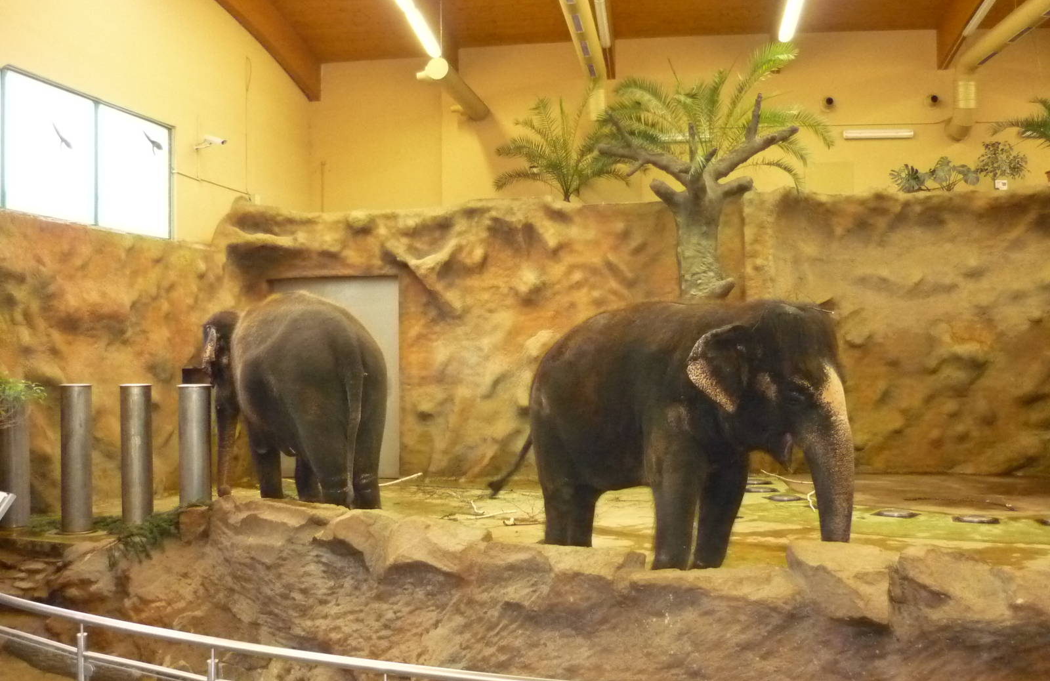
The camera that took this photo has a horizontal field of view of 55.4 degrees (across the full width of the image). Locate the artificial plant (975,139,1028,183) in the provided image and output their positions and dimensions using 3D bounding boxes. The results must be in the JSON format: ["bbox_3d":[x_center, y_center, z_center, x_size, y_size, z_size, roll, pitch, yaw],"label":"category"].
[{"bbox_3d":[7.987,-2.974,16.760,0.840,0.720,0.720,0,-1,5],"label":"artificial plant"}]

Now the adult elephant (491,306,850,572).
[{"bbox_3d":[1.132,0.809,9.027,3.100,2.440,1.300,-1,-1,34],"label":"adult elephant"}]

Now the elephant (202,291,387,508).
[{"bbox_3d":[-2.600,0.680,11.550,2.800,2.480,1.400,0,1,41],"label":"elephant"}]

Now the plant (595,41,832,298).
[{"bbox_3d":[2.935,-1.235,15.426,3.300,6.611,2.500,0,-1,5],"label":"plant"}]

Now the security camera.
[{"bbox_3d":[-4.878,-3.080,15.563,0.480,0.220,0.130,15,4,20],"label":"security camera"}]

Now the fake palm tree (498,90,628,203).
[{"bbox_3d":[0.611,-3.238,16.565,2.150,1.900,1.900,0,-1,5],"label":"fake palm tree"}]

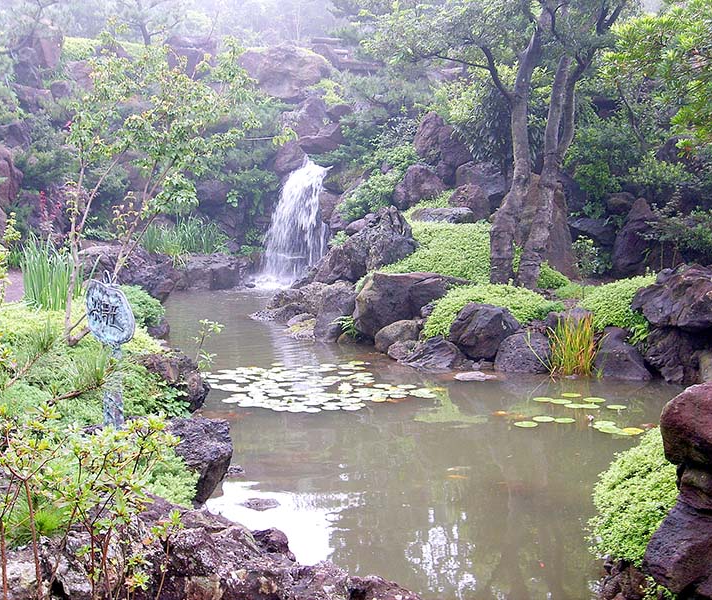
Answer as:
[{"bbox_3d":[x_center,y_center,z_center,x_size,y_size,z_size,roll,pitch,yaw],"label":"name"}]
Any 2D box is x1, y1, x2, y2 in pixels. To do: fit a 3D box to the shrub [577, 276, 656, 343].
[{"bbox_3d":[3.394,0.110,12.900,1.012,0.794,1.000,2,7,15],"label":"shrub"}]

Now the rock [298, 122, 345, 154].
[{"bbox_3d":[-0.816,-3.819,23.500,1.088,0.757,0.900,0,7,-2],"label":"rock"}]

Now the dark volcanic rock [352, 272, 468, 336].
[{"bbox_3d":[0.768,0.088,13.500,1.550,0.880,0.950,0,6,3],"label":"dark volcanic rock"}]

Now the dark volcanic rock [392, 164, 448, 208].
[{"bbox_3d":[1.201,-2.147,18.800,1.022,0.832,0.900,0,7,4],"label":"dark volcanic rock"}]

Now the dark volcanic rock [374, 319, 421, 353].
[{"bbox_3d":[0.530,0.466,12.700,0.580,0.420,0.480,0,6,2],"label":"dark volcanic rock"}]

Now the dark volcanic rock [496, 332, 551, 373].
[{"bbox_3d":[2.094,0.660,12.500,0.704,0.515,0.620,1,7,10],"label":"dark volcanic rock"}]

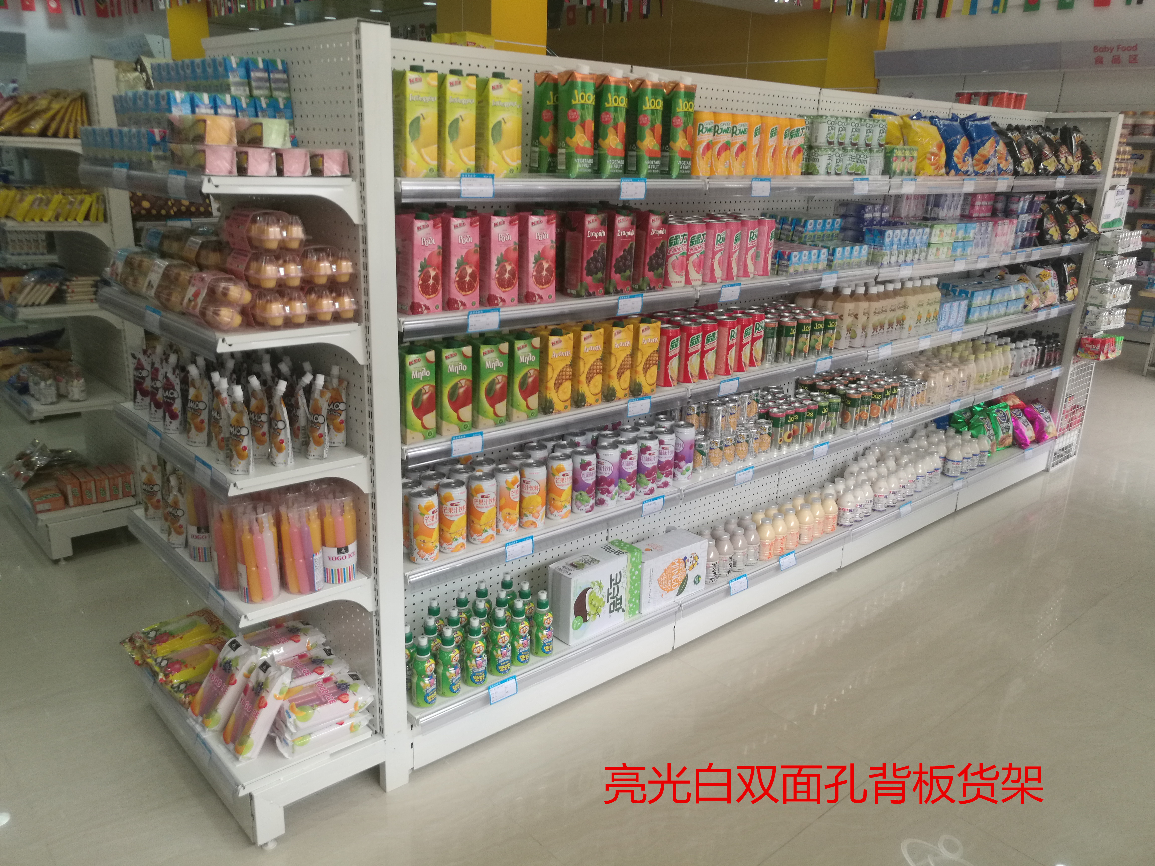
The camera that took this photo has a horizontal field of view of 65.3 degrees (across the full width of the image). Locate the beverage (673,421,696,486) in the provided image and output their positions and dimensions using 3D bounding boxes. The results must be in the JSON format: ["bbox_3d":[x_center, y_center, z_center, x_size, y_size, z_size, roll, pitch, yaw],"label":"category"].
[{"bbox_3d":[0.312,0.056,2.682,0.066,0.168,0.066,2,18,-1],"label":"beverage"}]

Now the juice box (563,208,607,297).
[{"bbox_3d":[0.021,-0.447,2.221,0.071,0.216,0.071,-13,23,-38],"label":"juice box"}]

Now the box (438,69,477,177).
[{"bbox_3d":[-0.260,-0.641,1.870,0.074,0.210,0.069,-13,23,-40],"label":"box"}]

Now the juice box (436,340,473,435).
[{"bbox_3d":[-0.290,-0.109,2.048,0.074,0.208,0.072,-11,21,-36],"label":"juice box"}]

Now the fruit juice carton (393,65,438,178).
[{"bbox_3d":[-0.331,-0.636,1.844,0.071,0.216,0.071,-10,21,-33],"label":"fruit juice carton"}]

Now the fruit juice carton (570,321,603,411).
[{"bbox_3d":[0.015,-0.181,2.330,0.071,0.216,0.071,-11,22,-35],"label":"fruit juice carton"}]

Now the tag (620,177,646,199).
[{"bbox_3d":[0.134,-0.584,2.155,0.084,0.048,0.005,-13,28,-39],"label":"tag"}]

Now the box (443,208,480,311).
[{"bbox_3d":[-0.271,-0.387,2.003,0.072,0.213,0.073,-12,22,-37],"label":"box"}]

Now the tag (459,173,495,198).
[{"bbox_3d":[-0.208,-0.516,1.882,0.086,0.048,0.006,-13,23,-39],"label":"tag"}]

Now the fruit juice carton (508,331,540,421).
[{"bbox_3d":[-0.144,-0.139,2.157,0.074,0.210,0.069,-12,22,-38],"label":"fruit juice carton"}]

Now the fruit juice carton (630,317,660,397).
[{"bbox_3d":[0.166,-0.210,2.419,0.074,0.208,0.072,-12,22,-38],"label":"fruit juice carton"}]

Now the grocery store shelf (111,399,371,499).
[{"bbox_3d":[-0.791,0.019,2.050,0.300,0.091,0.748,-13,23,-39],"label":"grocery store shelf"}]

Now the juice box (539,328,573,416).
[{"bbox_3d":[-0.066,-0.160,2.235,0.075,0.212,0.075,-12,23,-38],"label":"juice box"}]

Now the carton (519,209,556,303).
[{"bbox_3d":[-0.100,-0.418,2.118,0.071,0.216,0.071,-8,21,-29],"label":"carton"}]

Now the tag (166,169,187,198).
[{"bbox_3d":[-0.686,-0.426,1.544,0.007,0.051,0.089,-13,23,-39],"label":"tag"}]

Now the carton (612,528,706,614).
[{"bbox_3d":[0.259,0.409,2.707,0.272,0.166,0.102,-13,23,-39],"label":"carton"}]

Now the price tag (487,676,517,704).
[{"bbox_3d":[-0.186,0.643,2.252,0.083,0.046,0.005,-13,16,-40],"label":"price tag"}]

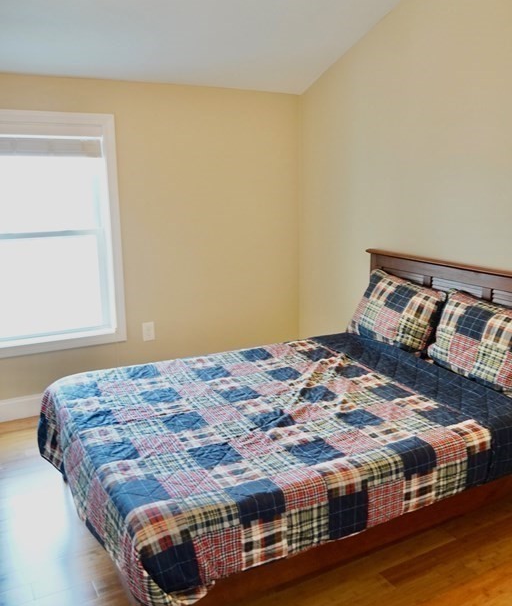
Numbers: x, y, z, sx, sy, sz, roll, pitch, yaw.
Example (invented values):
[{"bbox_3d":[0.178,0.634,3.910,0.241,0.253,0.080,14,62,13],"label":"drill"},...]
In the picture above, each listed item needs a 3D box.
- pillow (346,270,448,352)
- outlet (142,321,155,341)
[{"bbox_3d":[0.774,0.053,3.264,0.160,0.410,0.580,21,0,-32],"label":"pillow"},{"bbox_3d":[-0.710,0.192,3.831,0.075,0.122,0.008,-7,14,-28],"label":"outlet"}]

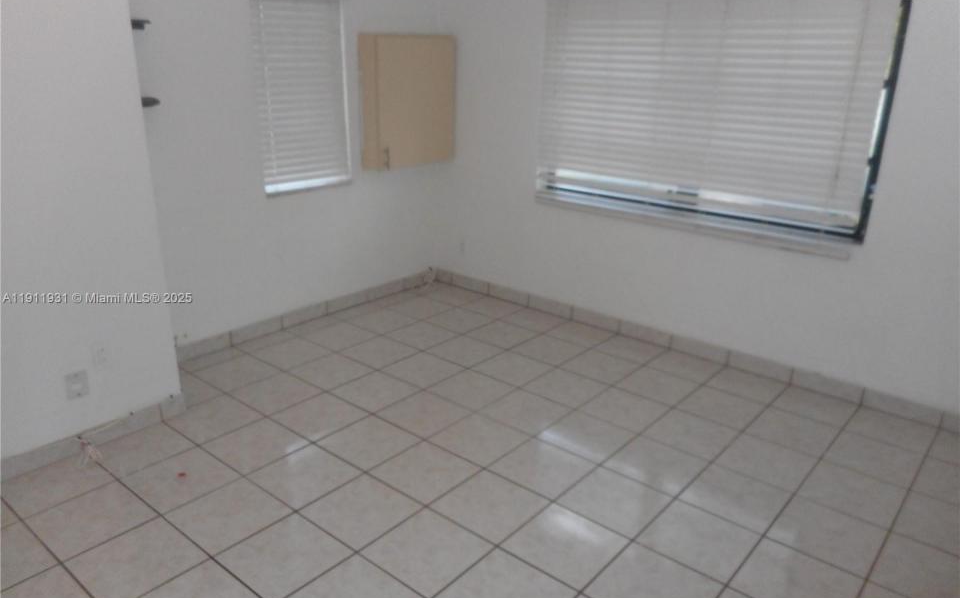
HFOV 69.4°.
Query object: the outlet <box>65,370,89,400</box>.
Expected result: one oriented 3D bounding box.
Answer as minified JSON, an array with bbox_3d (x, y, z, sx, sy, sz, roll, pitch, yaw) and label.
[{"bbox_3d":[-1.631,0.352,2.812,0.010,0.115,0.081,17,25,37],"label":"outlet"}]

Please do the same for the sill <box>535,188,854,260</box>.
[{"bbox_3d":[1.081,-0.420,3.875,1.847,0.051,0.125,17,25,37],"label":"sill"}]

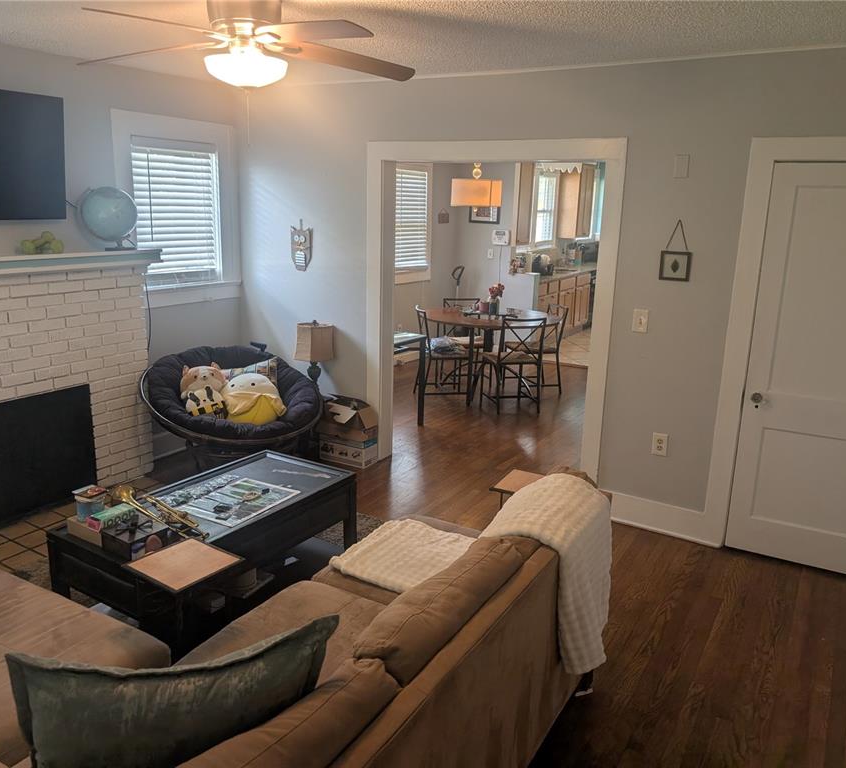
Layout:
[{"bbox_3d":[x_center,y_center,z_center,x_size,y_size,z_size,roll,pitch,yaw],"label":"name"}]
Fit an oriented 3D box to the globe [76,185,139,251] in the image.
[{"bbox_3d":[-1.845,-0.972,4.171,0.310,0.360,0.310,10,17,31],"label":"globe"}]

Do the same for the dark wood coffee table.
[{"bbox_3d":[-0.940,0.747,3.297,0.615,0.452,1.230,10,17,31],"label":"dark wood coffee table"}]

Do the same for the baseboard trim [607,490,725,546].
[{"bbox_3d":[1.293,0.740,3.940,0.690,0.167,0.030,10,17,31],"label":"baseboard trim"}]

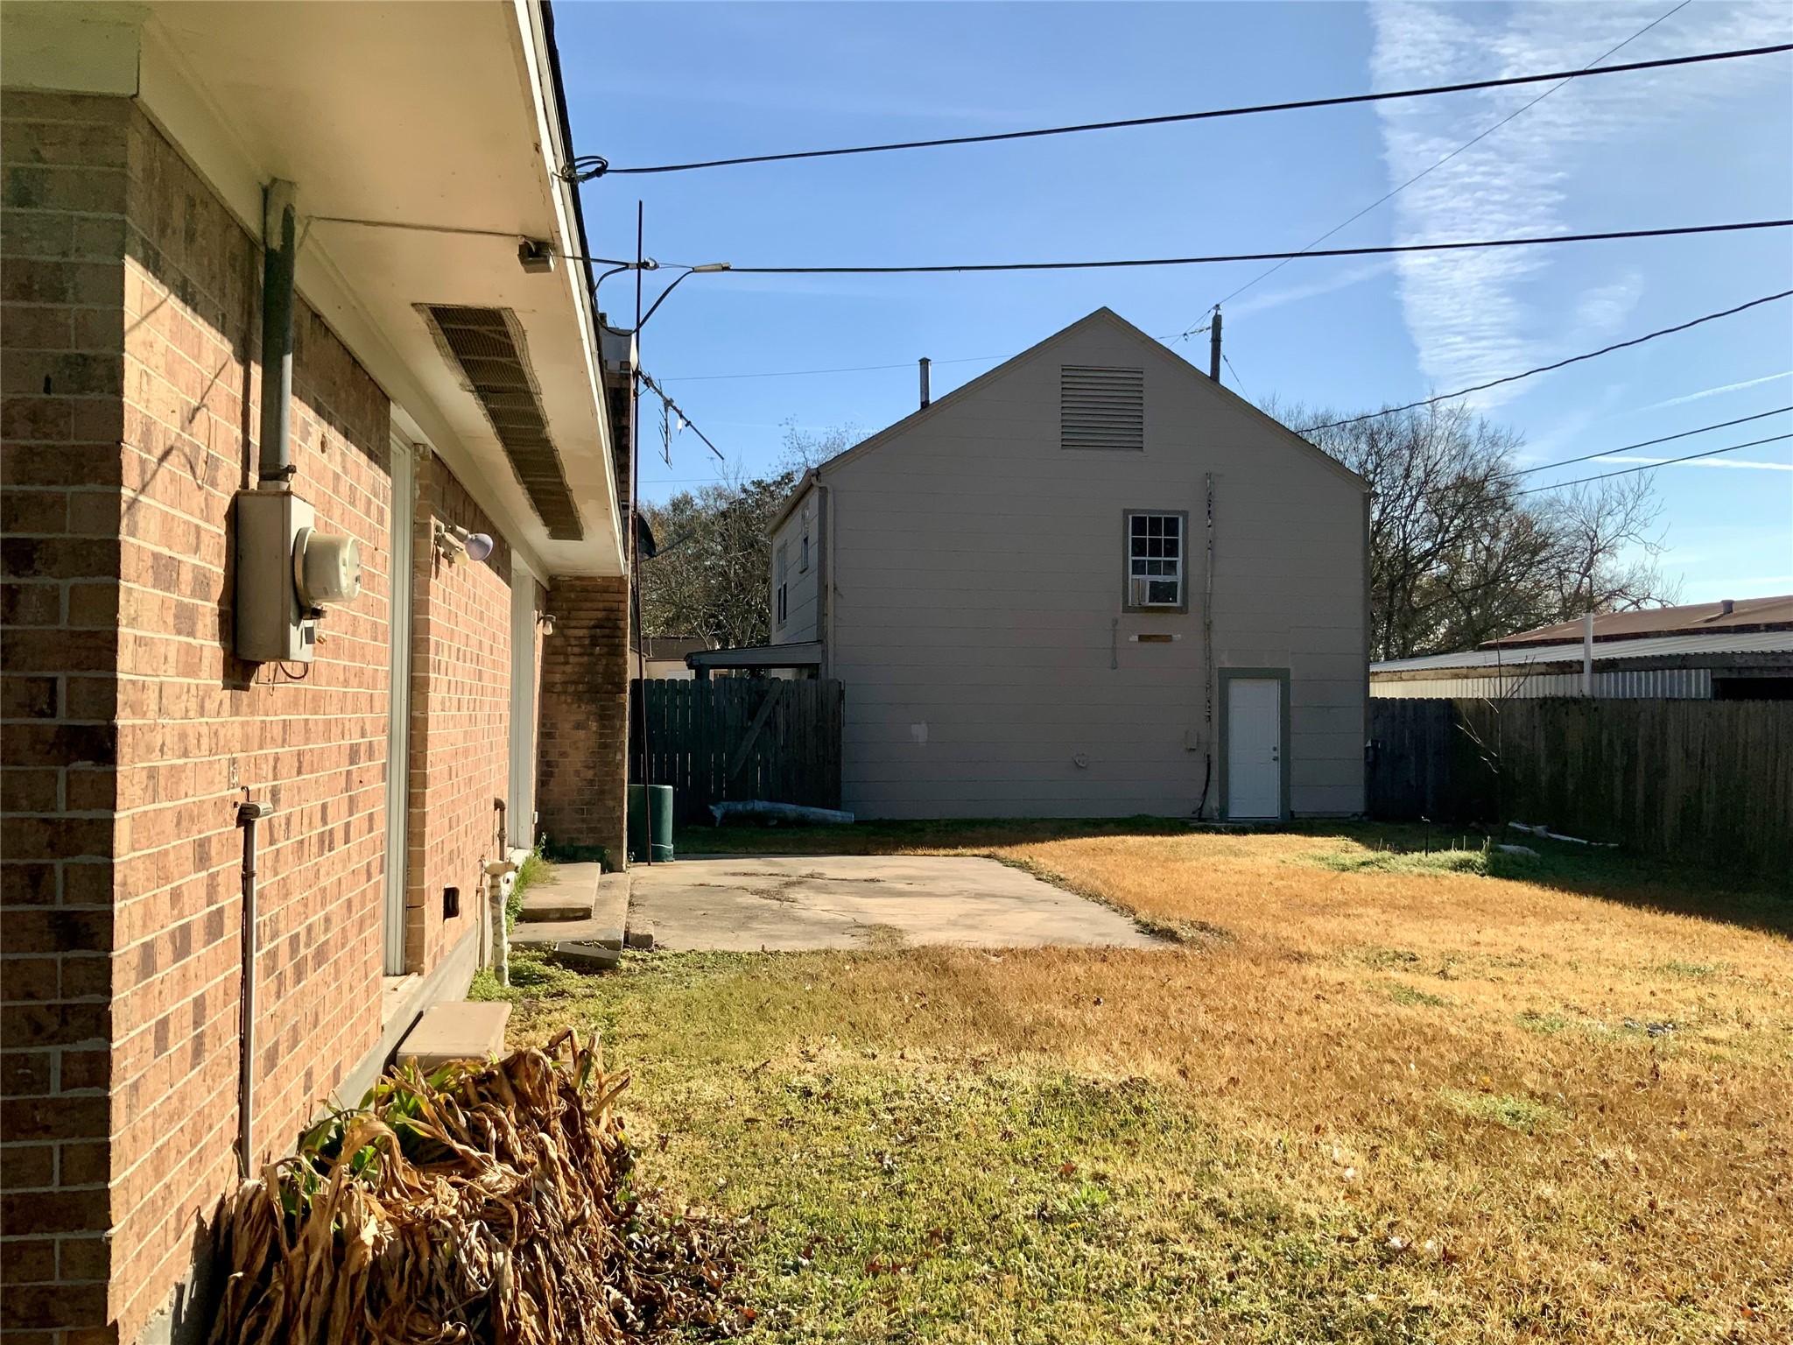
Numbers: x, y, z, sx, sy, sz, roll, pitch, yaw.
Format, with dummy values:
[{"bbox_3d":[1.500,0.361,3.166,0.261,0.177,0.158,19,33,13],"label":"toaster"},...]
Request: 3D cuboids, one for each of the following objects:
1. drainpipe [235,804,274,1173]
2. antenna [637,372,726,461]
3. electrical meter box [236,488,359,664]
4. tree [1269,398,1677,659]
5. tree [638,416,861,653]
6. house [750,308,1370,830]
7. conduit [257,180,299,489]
[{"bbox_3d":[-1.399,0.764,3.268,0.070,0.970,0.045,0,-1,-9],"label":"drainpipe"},{"bbox_3d":[-1.939,-2.291,13.500,0.793,0.793,0.450,0,-1,0],"label":"antenna"},{"bbox_3d":[-1.331,-0.205,3.386,0.232,0.366,0.210,0,-1,-9],"label":"electrical meter box"},{"bbox_3d":[16.097,-2.470,41.882,11.437,10.377,11.437,0,-1,0],"label":"tree"},{"bbox_3d":[-4.103,-2.051,39.894,6.267,9.291,6.267,0,-1,0],"label":"tree"},{"bbox_3d":[2.300,-1.487,25.057,8.386,7.373,7.700,0,-1,-10],"label":"house"},{"bbox_3d":[-1.396,-0.759,3.388,0.068,0.690,0.068,0,-1,-9],"label":"conduit"}]

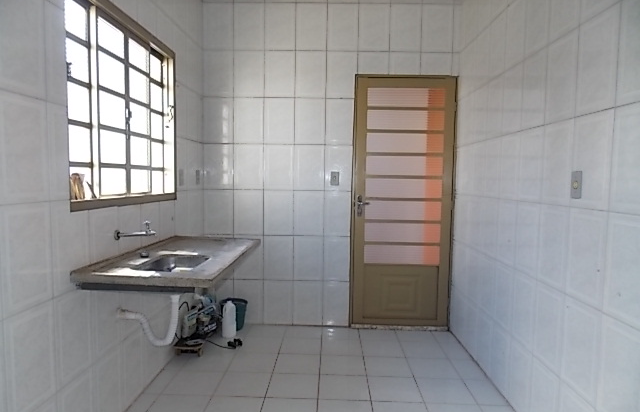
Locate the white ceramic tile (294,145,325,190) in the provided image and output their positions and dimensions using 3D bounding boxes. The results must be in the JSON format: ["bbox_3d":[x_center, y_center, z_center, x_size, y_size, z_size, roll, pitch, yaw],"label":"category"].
[{"bbox_3d":[-0.090,-0.322,3.578,0.255,0.382,0.010,1,4,2],"label":"white ceramic tile"}]

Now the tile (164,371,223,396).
[{"bbox_3d":[-0.770,1.094,2.625,0.302,0.010,0.305,1,4,2],"label":"tile"}]

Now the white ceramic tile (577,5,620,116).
[{"bbox_3d":[1.100,-0.561,1.684,0.014,0.380,0.254,1,4,1],"label":"white ceramic tile"}]

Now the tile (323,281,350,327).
[{"bbox_3d":[0.133,0.840,3.647,0.224,0.391,0.010,1,4,2],"label":"tile"}]

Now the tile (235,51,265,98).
[{"bbox_3d":[-0.589,-1.095,3.528,0.254,0.380,0.014,1,4,1],"label":"tile"}]

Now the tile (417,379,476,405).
[{"bbox_3d":[0.756,1.125,2.582,0.302,0.010,0.306,1,4,2],"label":"tile"}]

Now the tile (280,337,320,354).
[{"bbox_3d":[-0.139,1.069,3.224,0.302,0.010,0.306,1,4,2],"label":"tile"}]

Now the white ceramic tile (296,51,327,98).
[{"bbox_3d":[-0.079,-1.115,3.620,0.264,0.394,0.010,1,4,2],"label":"white ceramic tile"}]

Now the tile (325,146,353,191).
[{"bbox_3d":[0.155,-0.317,3.571,0.229,0.382,0.010,1,4,2],"label":"tile"}]

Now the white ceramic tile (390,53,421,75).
[{"bbox_3d":[0.714,-1.201,3.590,0.264,0.194,0.010,1,4,2],"label":"white ceramic tile"}]

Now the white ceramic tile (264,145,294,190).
[{"bbox_3d":[-0.351,-0.333,3.644,0.261,0.391,0.010,1,4,1],"label":"white ceramic tile"}]

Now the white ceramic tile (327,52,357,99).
[{"bbox_3d":[0.184,-1.103,3.581,0.261,0.391,0.010,1,4,1],"label":"white ceramic tile"}]

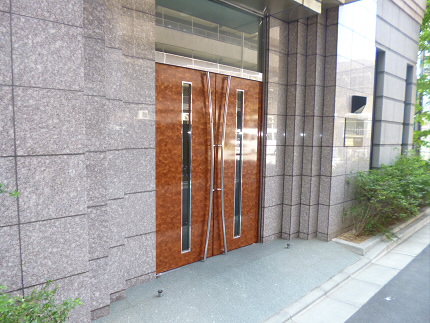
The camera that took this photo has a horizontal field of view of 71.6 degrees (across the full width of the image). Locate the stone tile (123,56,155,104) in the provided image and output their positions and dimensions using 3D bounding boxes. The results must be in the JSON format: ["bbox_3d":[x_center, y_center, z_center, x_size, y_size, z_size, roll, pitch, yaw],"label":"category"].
[{"bbox_3d":[-0.755,-0.781,2.908,0.380,0.436,0.035,-3,7,-39],"label":"stone tile"}]

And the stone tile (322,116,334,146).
[{"bbox_3d":[1.683,-0.434,4.410,0.035,0.438,0.181,-3,6,-39],"label":"stone tile"}]

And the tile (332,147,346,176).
[{"bbox_3d":[1.866,-0.006,4.510,0.437,0.436,0.035,-3,7,-39],"label":"tile"}]

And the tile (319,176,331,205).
[{"bbox_3d":[1.658,0.436,4.480,0.035,0.436,0.181,-3,7,-39],"label":"tile"}]

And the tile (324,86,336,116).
[{"bbox_3d":[1.690,-0.871,4.372,0.035,0.438,0.181,-3,6,-39],"label":"tile"}]

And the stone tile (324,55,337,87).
[{"bbox_3d":[1.697,-1.307,4.335,0.035,0.438,0.181,-3,6,-39],"label":"stone tile"}]

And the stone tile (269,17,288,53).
[{"bbox_3d":[0.895,-1.747,4.190,0.425,0.438,0.035,-3,6,-39],"label":"stone tile"}]

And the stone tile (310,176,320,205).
[{"bbox_3d":[1.496,0.435,4.484,0.238,0.438,0.035,-3,6,-39],"label":"stone tile"}]

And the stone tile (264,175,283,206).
[{"bbox_3d":[0.859,0.433,4.375,0.428,0.436,0.035,-3,7,-39],"label":"stone tile"}]

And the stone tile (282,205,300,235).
[{"bbox_3d":[1.164,0.864,4.550,0.225,0.436,0.156,-3,7,-39],"label":"stone tile"}]

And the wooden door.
[{"bbox_3d":[0.032,0.080,3.685,1.628,2.288,0.150,-3,6,-39],"label":"wooden door"}]

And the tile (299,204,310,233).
[{"bbox_3d":[1.371,0.871,4.505,0.035,0.438,0.157,-3,6,-39],"label":"tile"}]

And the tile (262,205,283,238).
[{"bbox_3d":[0.852,0.871,4.416,0.428,0.436,0.035,-3,7,-39],"label":"tile"}]

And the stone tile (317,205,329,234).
[{"bbox_3d":[1.663,0.874,4.523,0.035,0.438,0.181,-3,6,-39],"label":"stone tile"}]

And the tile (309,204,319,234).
[{"bbox_3d":[1.489,0.872,4.521,0.238,0.438,0.035,-3,6,-39],"label":"tile"}]

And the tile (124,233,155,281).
[{"bbox_3d":[-0.783,0.971,3.072,0.380,0.436,0.035,-3,7,-39],"label":"tile"}]

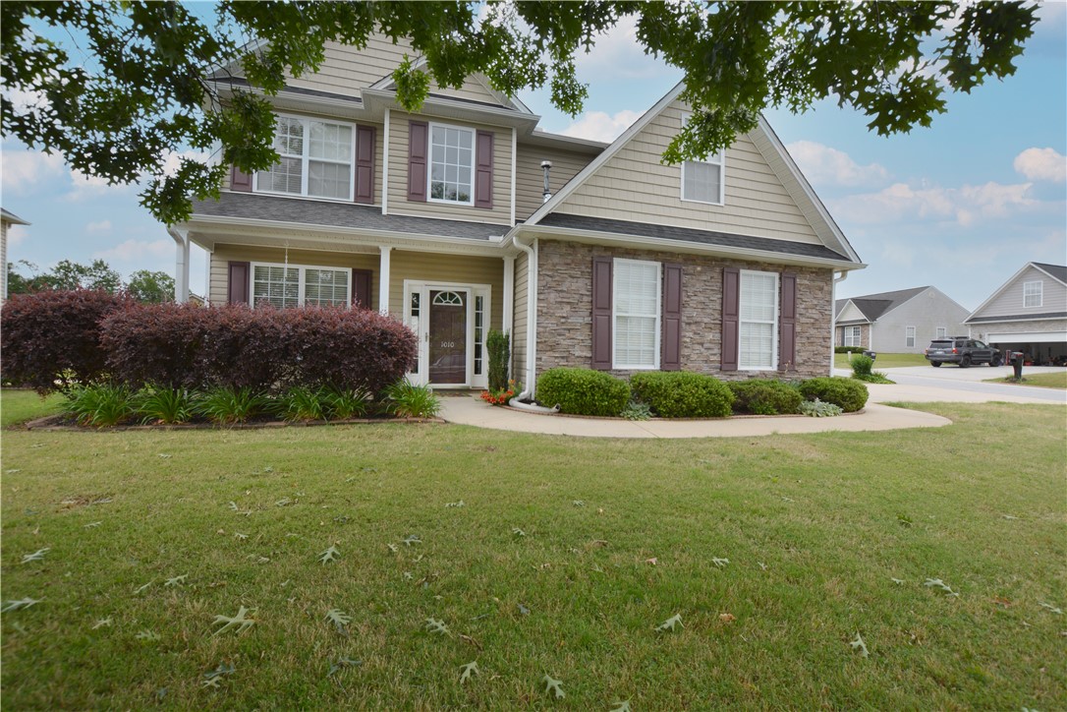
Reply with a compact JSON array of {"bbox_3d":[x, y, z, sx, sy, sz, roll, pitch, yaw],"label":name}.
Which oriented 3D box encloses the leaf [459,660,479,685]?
[{"bbox_3d":[-0.209,1.032,1.449,0.066,0.030,0.108,1,0,13],"label":"leaf"}]

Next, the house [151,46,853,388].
[{"bbox_3d":[-0.684,-3.318,11.788,11.800,8.200,10.400,1,0,-17],"label":"house"}]

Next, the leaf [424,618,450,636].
[{"bbox_3d":[-0.364,1.028,1.685,0.070,0.030,0.129,1,0,-33],"label":"leaf"}]

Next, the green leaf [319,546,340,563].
[{"bbox_3d":[-0.986,0.958,2.151,0.090,0.030,0.125,1,0,-13],"label":"green leaf"}]

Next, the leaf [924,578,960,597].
[{"bbox_3d":[1.794,1.017,1.953,0.080,0.030,0.120,1,0,-27],"label":"leaf"}]

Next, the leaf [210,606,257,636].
[{"bbox_3d":[-1.143,1.013,1.705,0.134,0.050,0.191,1,0,-34],"label":"leaf"}]

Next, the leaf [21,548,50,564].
[{"bbox_3d":[-2.460,0.986,2.198,0.082,0.035,0.149,1,0,-43],"label":"leaf"}]

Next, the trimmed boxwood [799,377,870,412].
[{"bbox_3d":[5.250,0.630,7.750,1.080,0.620,0.950,1,0,-17],"label":"trimmed boxwood"}]

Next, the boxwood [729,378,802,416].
[{"bbox_3d":[3.669,0.647,7.050,1.100,0.550,0.950,1,0,-17],"label":"boxwood"}]

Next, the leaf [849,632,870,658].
[{"bbox_3d":[1.130,1.001,1.543,0.055,0.030,0.110,1,0,22],"label":"leaf"}]

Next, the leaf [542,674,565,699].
[{"bbox_3d":[0.064,1.037,1.396,0.060,0.030,0.108,1,0,-7],"label":"leaf"}]

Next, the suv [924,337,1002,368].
[{"bbox_3d":[28.640,-0.120,29.500,4.750,1.800,1.900,1,0,-16],"label":"suv"}]

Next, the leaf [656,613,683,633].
[{"bbox_3d":[0.500,0.988,1.646,0.115,0.025,0.065,1,0,-42],"label":"leaf"}]

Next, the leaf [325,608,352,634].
[{"bbox_3d":[-0.708,0.962,1.614,0.115,0.030,0.085,1,0,41],"label":"leaf"}]

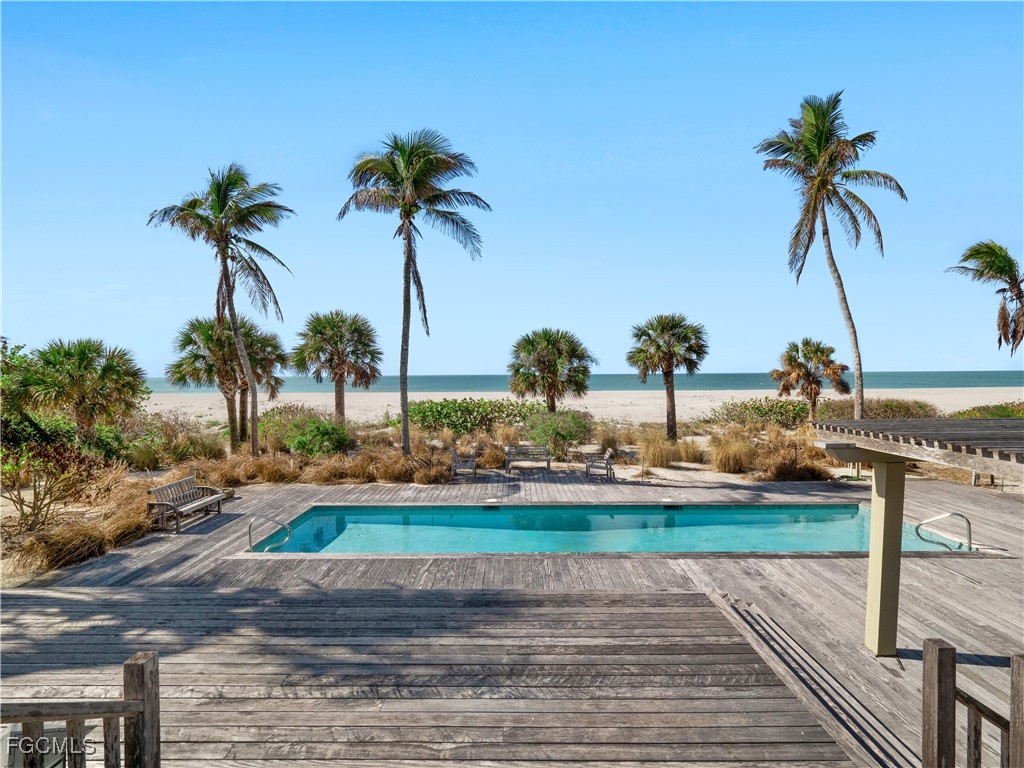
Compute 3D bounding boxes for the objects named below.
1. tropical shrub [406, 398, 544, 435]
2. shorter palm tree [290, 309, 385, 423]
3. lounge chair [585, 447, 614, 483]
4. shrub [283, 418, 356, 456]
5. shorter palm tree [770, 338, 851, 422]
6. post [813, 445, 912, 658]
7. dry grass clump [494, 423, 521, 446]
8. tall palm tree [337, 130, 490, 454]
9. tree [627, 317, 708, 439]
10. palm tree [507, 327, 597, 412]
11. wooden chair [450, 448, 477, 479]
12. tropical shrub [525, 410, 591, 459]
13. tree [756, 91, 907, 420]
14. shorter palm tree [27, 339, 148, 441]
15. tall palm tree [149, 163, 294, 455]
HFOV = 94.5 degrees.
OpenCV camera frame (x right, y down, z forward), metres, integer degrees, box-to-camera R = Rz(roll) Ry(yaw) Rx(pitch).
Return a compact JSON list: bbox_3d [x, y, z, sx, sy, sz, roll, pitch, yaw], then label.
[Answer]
[{"bbox_3d":[-1.943,1.784,25.200,7.490,2.020,3.000,0,1,0],"label":"tropical shrub"},{"bbox_3d":[-7.898,-0.383,21.300,4.140,5.850,4.000,0,1,0],"label":"shorter palm tree"},{"bbox_3d":[2.500,2.272,13.448,0.700,0.880,0.610,0,1,0],"label":"lounge chair"},{"bbox_3d":[-7.483,1.973,18.442,2.650,1.450,2.200,0,1,0],"label":"shrub"},{"bbox_3d":[14.901,0.059,23.308,3.900,4.700,3.800,0,1,0],"label":"shorter palm tree"},{"bbox_3d":[3.775,1.737,5.106,0.900,2.260,0.220,0,1,0],"label":"post"},{"bbox_3d":[-0.239,2.173,20.550,1.213,1.005,1.150,0,1,0],"label":"dry grass clump"},{"bbox_3d":[-3.829,-3.518,18.400,5.990,12.670,5.800,0,1,0],"label":"tall palm tree"},{"bbox_3d":[6.998,-0.225,21.300,3.690,5.810,3.600,0,1,0],"label":"tree"},{"bbox_3d":[1.908,-0.047,22.300,4.150,5.140,3.900,0,1,0],"label":"palm tree"},{"bbox_3d":[-1.380,2.305,13.698,0.710,0.870,0.610,0,1,0],"label":"wooden chair"},{"bbox_3d":[1.655,1.771,17.139,2.400,1.750,2.200,0,1,0],"label":"tropical shrub"},{"bbox_3d":[12.064,-4.210,17.922,5.600,13.500,5.500,0,1,0],"label":"tree"},{"bbox_3d":[-17.310,0.408,19.300,4.970,4.530,4.600,0,1,0],"label":"shorter palm tree"},{"bbox_3d":[-11.355,-2.912,18.500,5.710,11.490,5.600,0,1,0],"label":"tall palm tree"}]

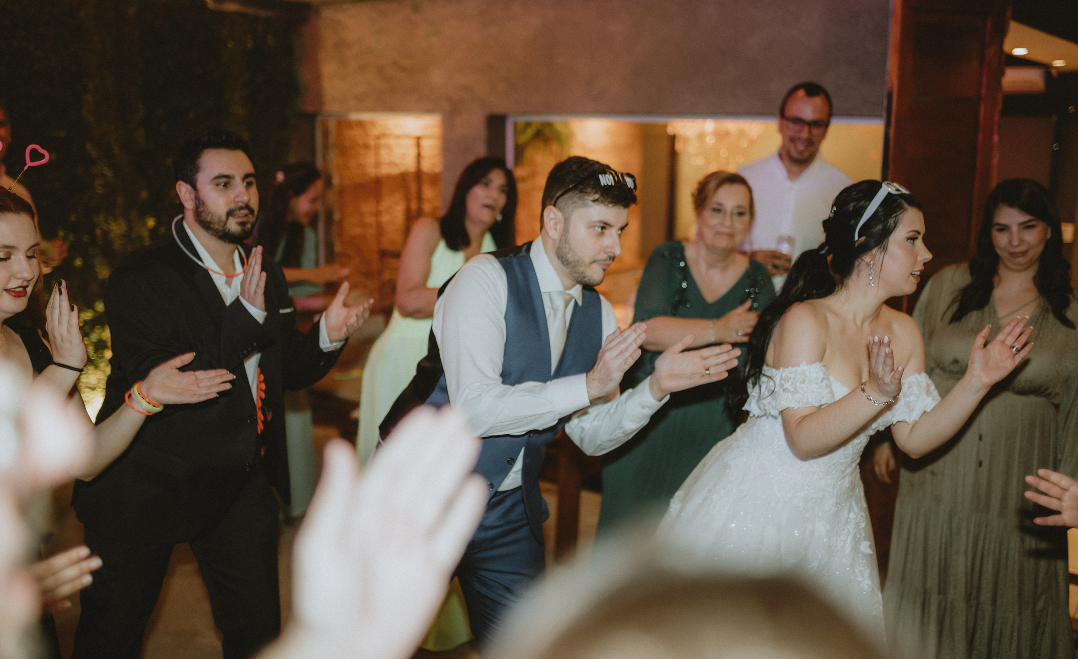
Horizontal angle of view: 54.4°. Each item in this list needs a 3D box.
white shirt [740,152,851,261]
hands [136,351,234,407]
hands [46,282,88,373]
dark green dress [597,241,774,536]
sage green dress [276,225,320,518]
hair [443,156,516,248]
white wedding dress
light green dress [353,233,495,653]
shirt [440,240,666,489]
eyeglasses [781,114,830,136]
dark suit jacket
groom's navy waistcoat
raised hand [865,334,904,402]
[{"bbox_3d":[0.801,-0.179,3.231,0.500,0.720,0.340,2,9,5],"label":"white shirt"},{"bbox_3d":[-0.646,0.090,1.920,0.175,0.095,0.060,-1,10,-9],"label":"hands"},{"bbox_3d":[-0.830,-0.008,1.840,0.080,0.165,0.055,-8,3,20],"label":"hands"},{"bbox_3d":[0.432,0.427,3.010,0.550,1.330,0.420,0,10,-4],"label":"dark green dress"},{"bbox_3d":[-1.106,0.154,4.333,0.420,1.200,0.420,-7,12,-39],"label":"sage green dress"},{"bbox_3d":[-0.189,-0.397,3.330,0.220,0.300,0.220,1,7,-35],"label":"hair"},{"bbox_3d":[0.456,0.652,2.263,0.820,1.190,0.850,-6,11,-34],"label":"white wedding dress"},{"bbox_3d":[-0.361,0.343,3.420,0.460,1.350,0.440,-5,11,-33],"label":"light green dress"},{"bbox_3d":[0.015,0.069,2.139,0.520,0.570,0.440,2,12,-38],"label":"shirt"},{"bbox_3d":[0.763,-0.591,3.020,0.140,0.046,0.140,11,19,6],"label":"eyeglasses"},{"bbox_3d":[-0.747,0.086,2.346,0.550,0.710,0.440,-8,12,-42],"label":"dark suit jacket"},{"bbox_3d":[-0.060,0.115,2.120,0.410,0.600,0.290,-9,29,-44],"label":"groom's navy waistcoat"},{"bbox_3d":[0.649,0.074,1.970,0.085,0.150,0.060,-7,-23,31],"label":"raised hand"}]

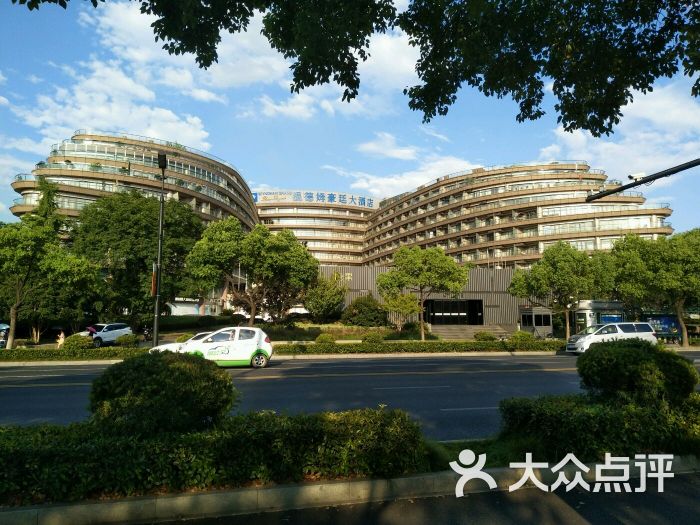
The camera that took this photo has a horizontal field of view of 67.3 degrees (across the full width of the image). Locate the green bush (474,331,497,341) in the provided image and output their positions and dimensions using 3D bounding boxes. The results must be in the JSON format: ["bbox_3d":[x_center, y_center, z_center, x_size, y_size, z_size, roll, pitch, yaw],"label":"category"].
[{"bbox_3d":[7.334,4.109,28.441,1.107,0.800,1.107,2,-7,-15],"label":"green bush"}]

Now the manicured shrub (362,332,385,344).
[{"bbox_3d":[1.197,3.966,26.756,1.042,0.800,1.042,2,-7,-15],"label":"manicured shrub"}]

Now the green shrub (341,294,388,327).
[{"bbox_3d":[1.209,3.997,43.839,4.002,2.658,3.700,0,-7,0],"label":"green shrub"}]

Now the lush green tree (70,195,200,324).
[{"bbox_3d":[-19.244,-0.327,47.392,10.943,12.630,10.500,0,-7,0],"label":"lush green tree"}]

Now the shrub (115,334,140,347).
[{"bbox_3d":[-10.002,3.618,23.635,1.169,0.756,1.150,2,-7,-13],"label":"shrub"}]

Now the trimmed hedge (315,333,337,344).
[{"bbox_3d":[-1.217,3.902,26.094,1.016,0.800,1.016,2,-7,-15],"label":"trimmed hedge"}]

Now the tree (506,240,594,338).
[{"bbox_3d":[12.573,1.968,33.273,5.164,6.797,5.058,2,-7,-15],"label":"tree"}]

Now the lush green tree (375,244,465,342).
[{"bbox_3d":[4.233,2.065,30.949,5.269,6.074,5.160,0,-7,0],"label":"lush green tree"}]

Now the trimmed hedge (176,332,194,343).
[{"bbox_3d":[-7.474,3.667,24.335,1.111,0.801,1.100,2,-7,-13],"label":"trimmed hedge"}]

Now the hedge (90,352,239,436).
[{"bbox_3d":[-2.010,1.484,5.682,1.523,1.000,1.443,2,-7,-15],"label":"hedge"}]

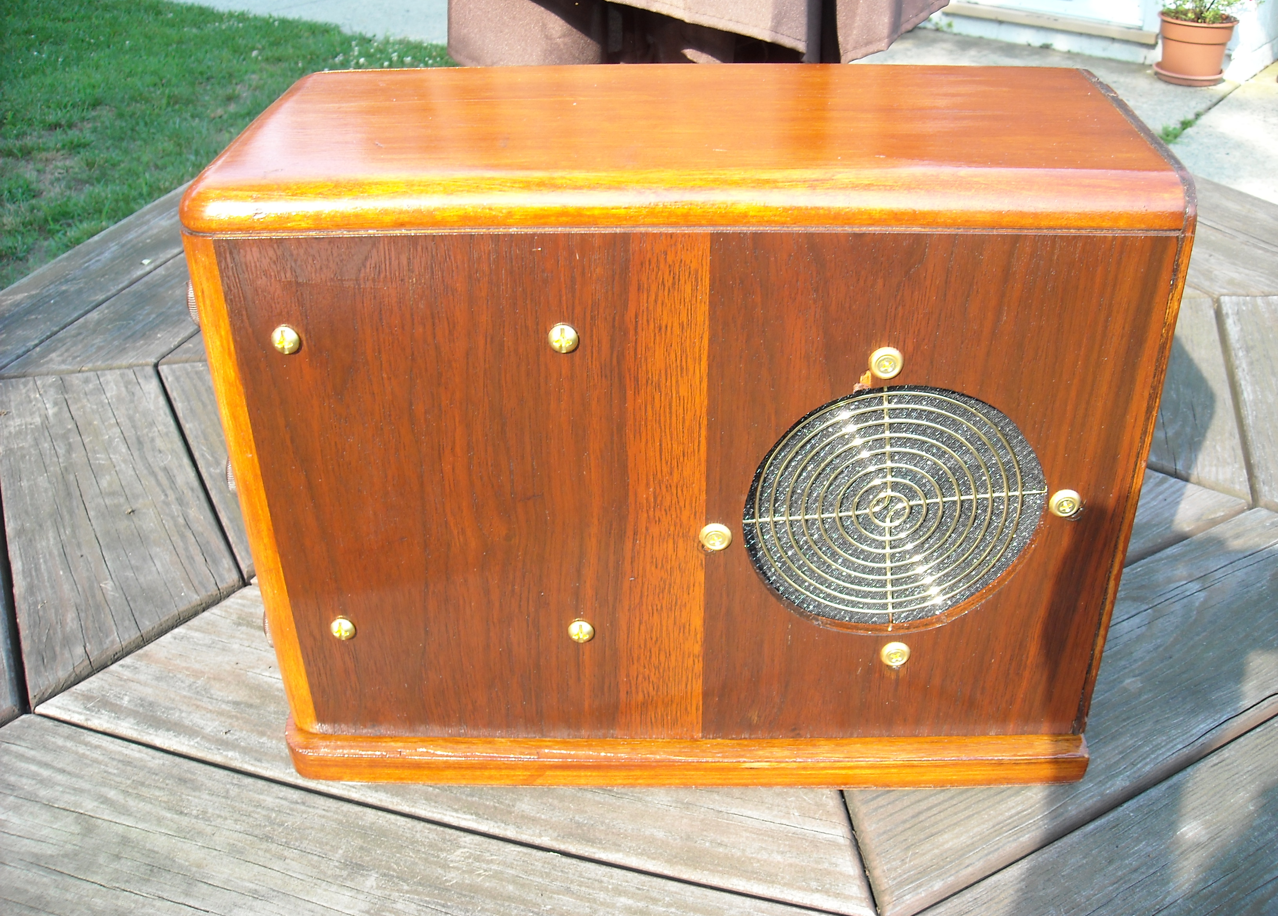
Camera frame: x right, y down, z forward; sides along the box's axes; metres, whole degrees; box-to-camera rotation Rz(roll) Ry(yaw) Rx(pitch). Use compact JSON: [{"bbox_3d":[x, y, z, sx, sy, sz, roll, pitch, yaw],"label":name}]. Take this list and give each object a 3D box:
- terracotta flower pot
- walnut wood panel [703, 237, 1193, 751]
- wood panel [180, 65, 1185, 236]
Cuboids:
[{"bbox_3d":[1.796,-1.330,4.191,0.240,0.188,0.240,-1,32,1],"label":"terracotta flower pot"},{"bbox_3d":[0.123,0.024,0.577,0.184,0.265,0.012,0,32,2],"label":"walnut wood panel"},{"bbox_3d":[0.016,-0.141,0.571,0.392,0.022,0.168,0,32,2],"label":"wood panel"}]

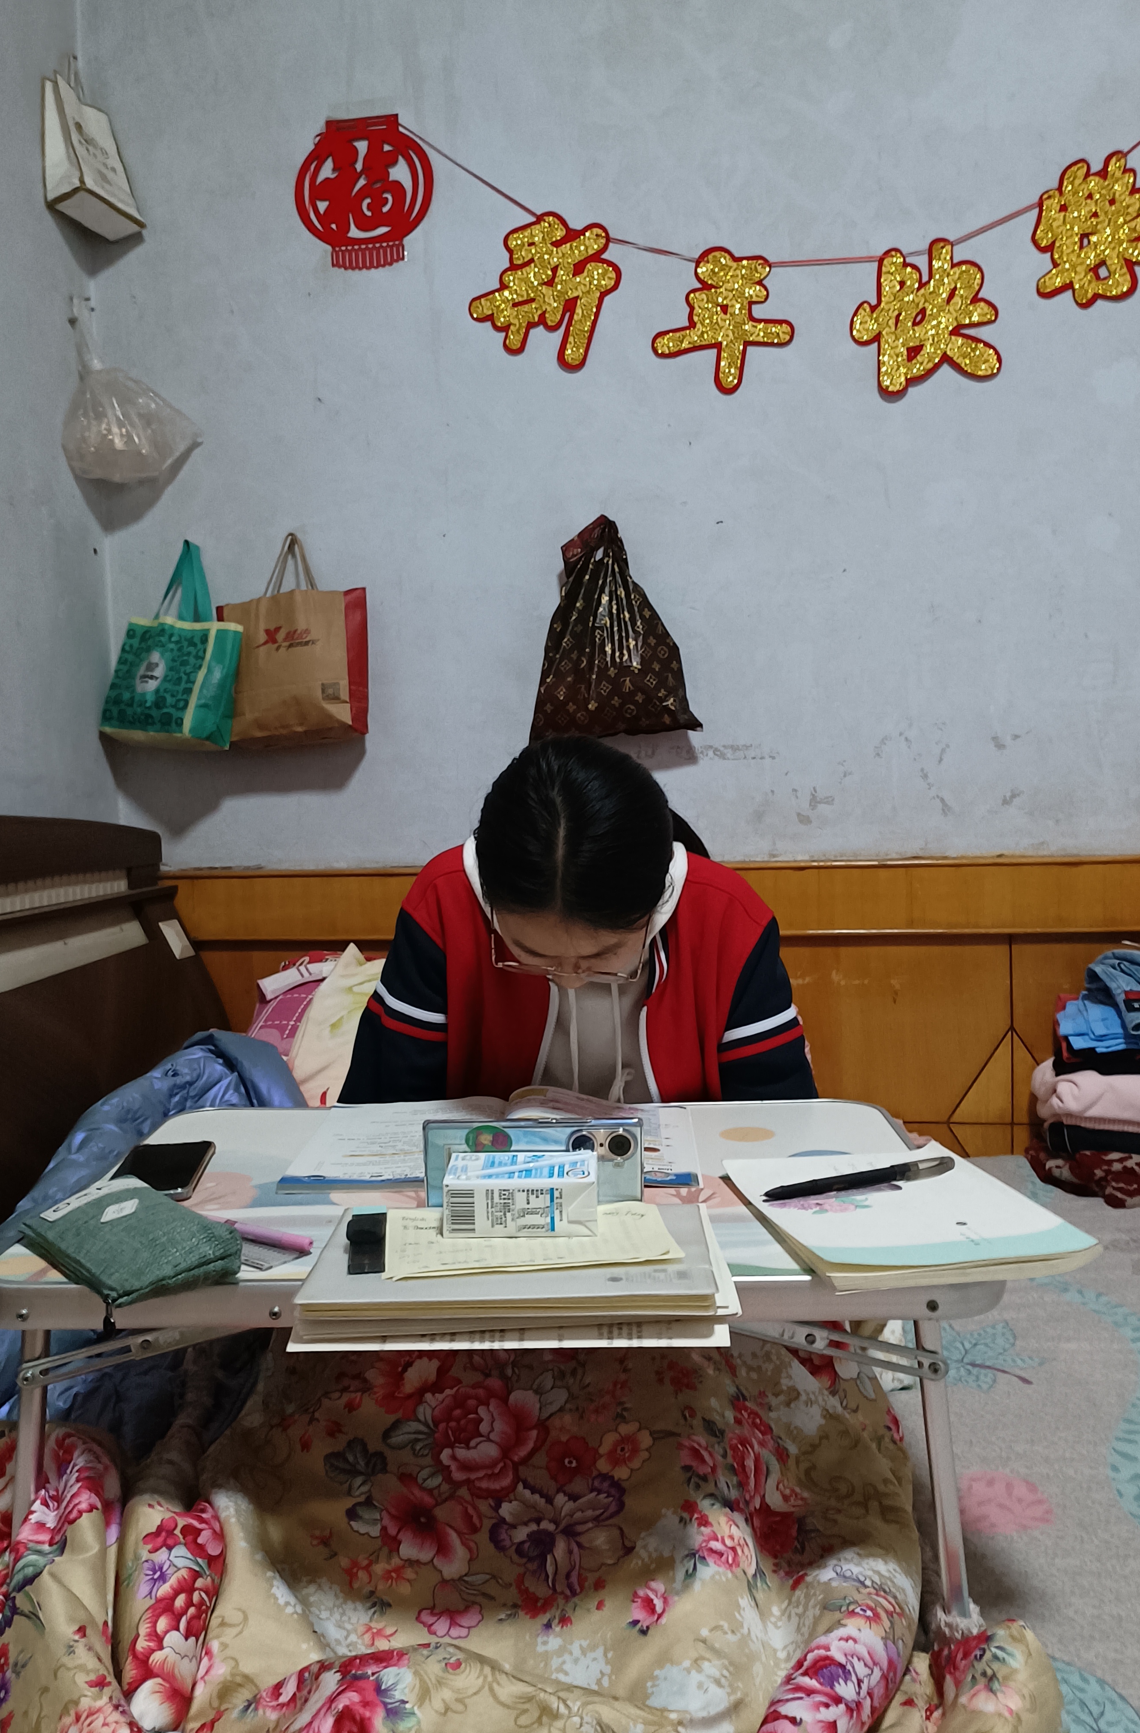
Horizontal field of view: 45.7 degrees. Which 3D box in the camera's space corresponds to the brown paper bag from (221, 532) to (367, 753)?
[{"bbox_3d":[-0.436,-0.354,2.120,0.205,0.325,0.110,-1,4,1],"label":"brown paper bag"}]

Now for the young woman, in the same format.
[{"bbox_3d":[0.019,0.178,1.416,0.480,0.650,0.660,-1,4,0],"label":"young woman"}]

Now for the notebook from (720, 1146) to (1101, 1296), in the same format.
[{"bbox_3d":[0.232,0.245,0.990,0.178,0.026,0.245,-2,4,-11],"label":"notebook"}]

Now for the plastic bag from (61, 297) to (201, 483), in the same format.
[{"bbox_3d":[-0.676,-0.730,2.080,0.200,0.270,0.160,-3,4,-25],"label":"plastic bag"}]

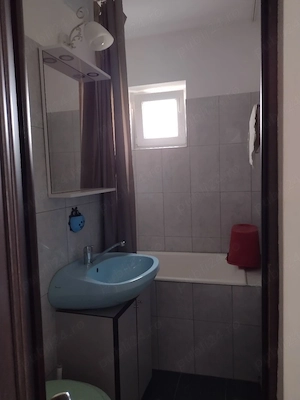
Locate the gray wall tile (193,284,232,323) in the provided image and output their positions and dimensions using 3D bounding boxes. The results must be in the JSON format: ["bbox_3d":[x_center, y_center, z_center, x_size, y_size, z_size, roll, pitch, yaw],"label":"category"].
[{"bbox_3d":[0.412,0.672,2.042,0.251,0.255,0.010,-1,5,15],"label":"gray wall tile"}]

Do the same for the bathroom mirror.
[{"bbox_3d":[-0.378,-0.386,1.754,0.126,0.730,0.565,-1,5,15],"label":"bathroom mirror"}]

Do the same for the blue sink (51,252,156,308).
[{"bbox_3d":[-0.208,0.445,1.671,0.481,0.215,0.555,-1,5,15],"label":"blue sink"}]

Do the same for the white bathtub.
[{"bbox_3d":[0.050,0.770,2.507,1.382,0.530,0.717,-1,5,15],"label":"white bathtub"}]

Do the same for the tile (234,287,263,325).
[{"bbox_3d":[0.634,0.670,1.980,0.211,0.255,0.010,-1,5,15],"label":"tile"}]

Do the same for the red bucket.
[{"bbox_3d":[0.723,0.350,2.421,0.254,0.293,0.255,-1,5,15],"label":"red bucket"}]

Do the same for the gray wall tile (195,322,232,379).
[{"bbox_3d":[0.422,0.990,2.066,0.251,0.383,0.010,-1,5,15],"label":"gray wall tile"}]

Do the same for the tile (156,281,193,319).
[{"bbox_3d":[0.170,0.675,2.108,0.251,0.255,0.010,-1,5,15],"label":"tile"}]

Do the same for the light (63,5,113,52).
[{"bbox_3d":[-0.331,-0.890,1.633,0.291,0.230,0.140,-1,5,15],"label":"light"}]

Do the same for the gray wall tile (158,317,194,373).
[{"bbox_3d":[0.181,0.993,2.133,0.251,0.383,0.010,-1,5,15],"label":"gray wall tile"}]

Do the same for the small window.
[{"bbox_3d":[0.087,-0.744,2.821,0.518,0.563,0.140,-1,5,15],"label":"small window"}]

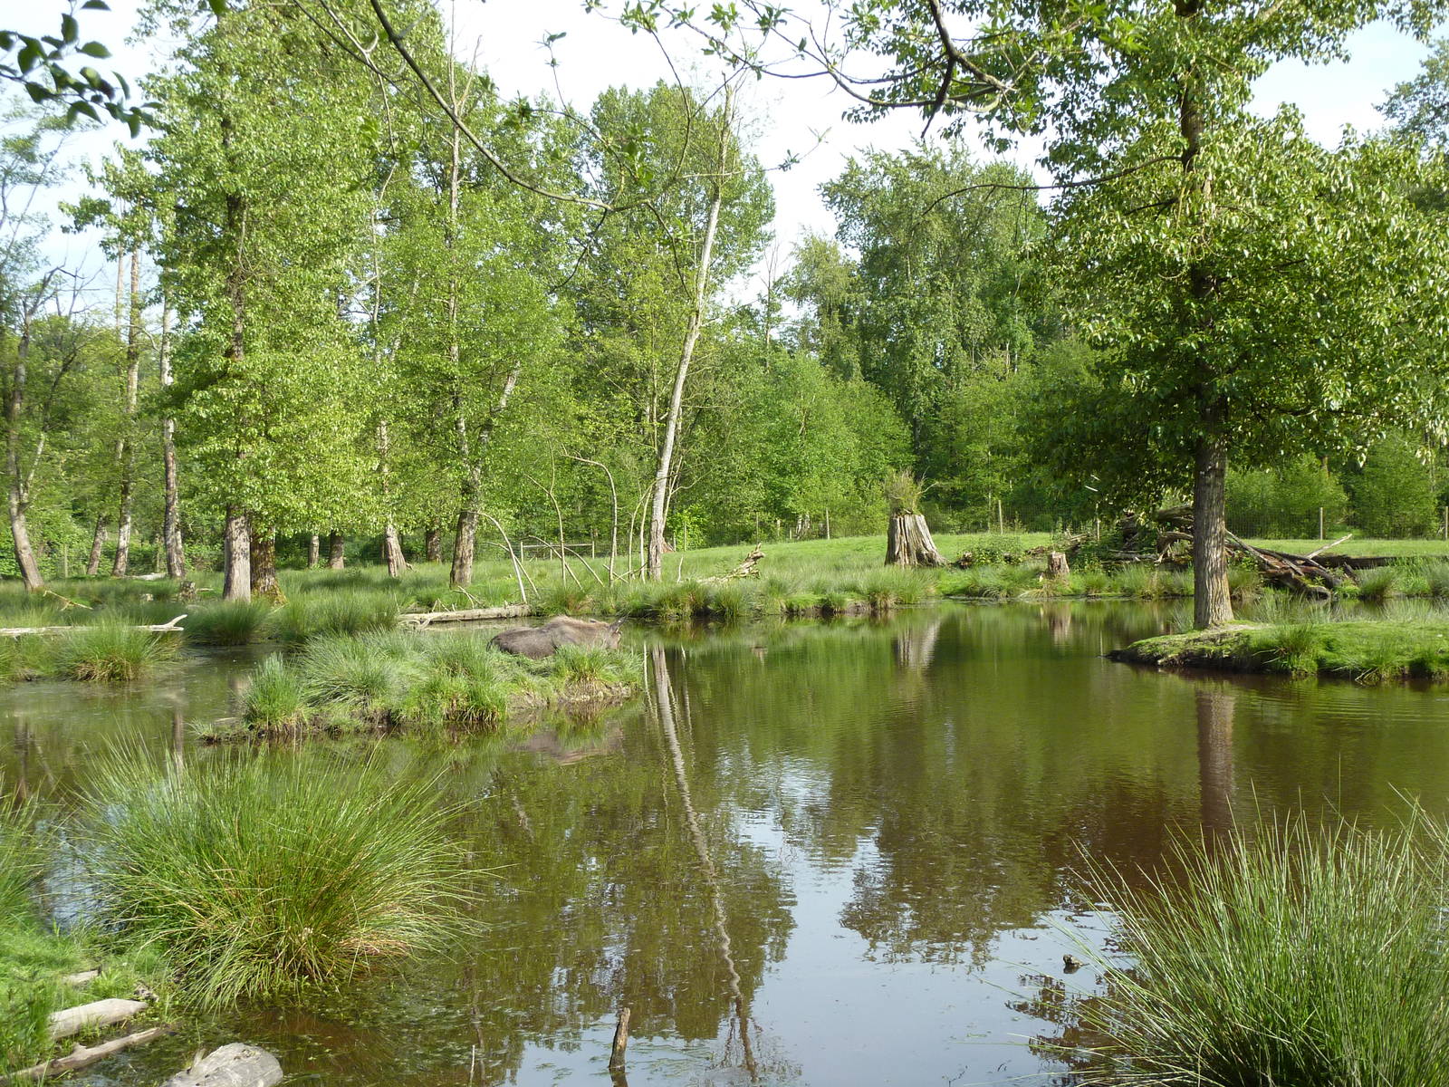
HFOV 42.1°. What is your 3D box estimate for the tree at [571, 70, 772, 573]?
[{"bbox_3d":[-1.559,-6.457,57.000,5.500,14.700,5.000,-2,0,0],"label":"tree"}]

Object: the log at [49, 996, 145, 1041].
[{"bbox_3d":[-2.409,1.828,7.250,0.420,0.105,0.110,-2,1,-28],"label":"log"}]

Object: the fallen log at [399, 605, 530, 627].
[{"bbox_3d":[-5.892,1.654,43.000,3.150,0.330,0.420,-2,0,-18],"label":"fallen log"}]

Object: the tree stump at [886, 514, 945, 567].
[{"bbox_3d":[5.180,-0.077,51.000,1.550,1.450,1.500,-2,0,0],"label":"tree stump"}]

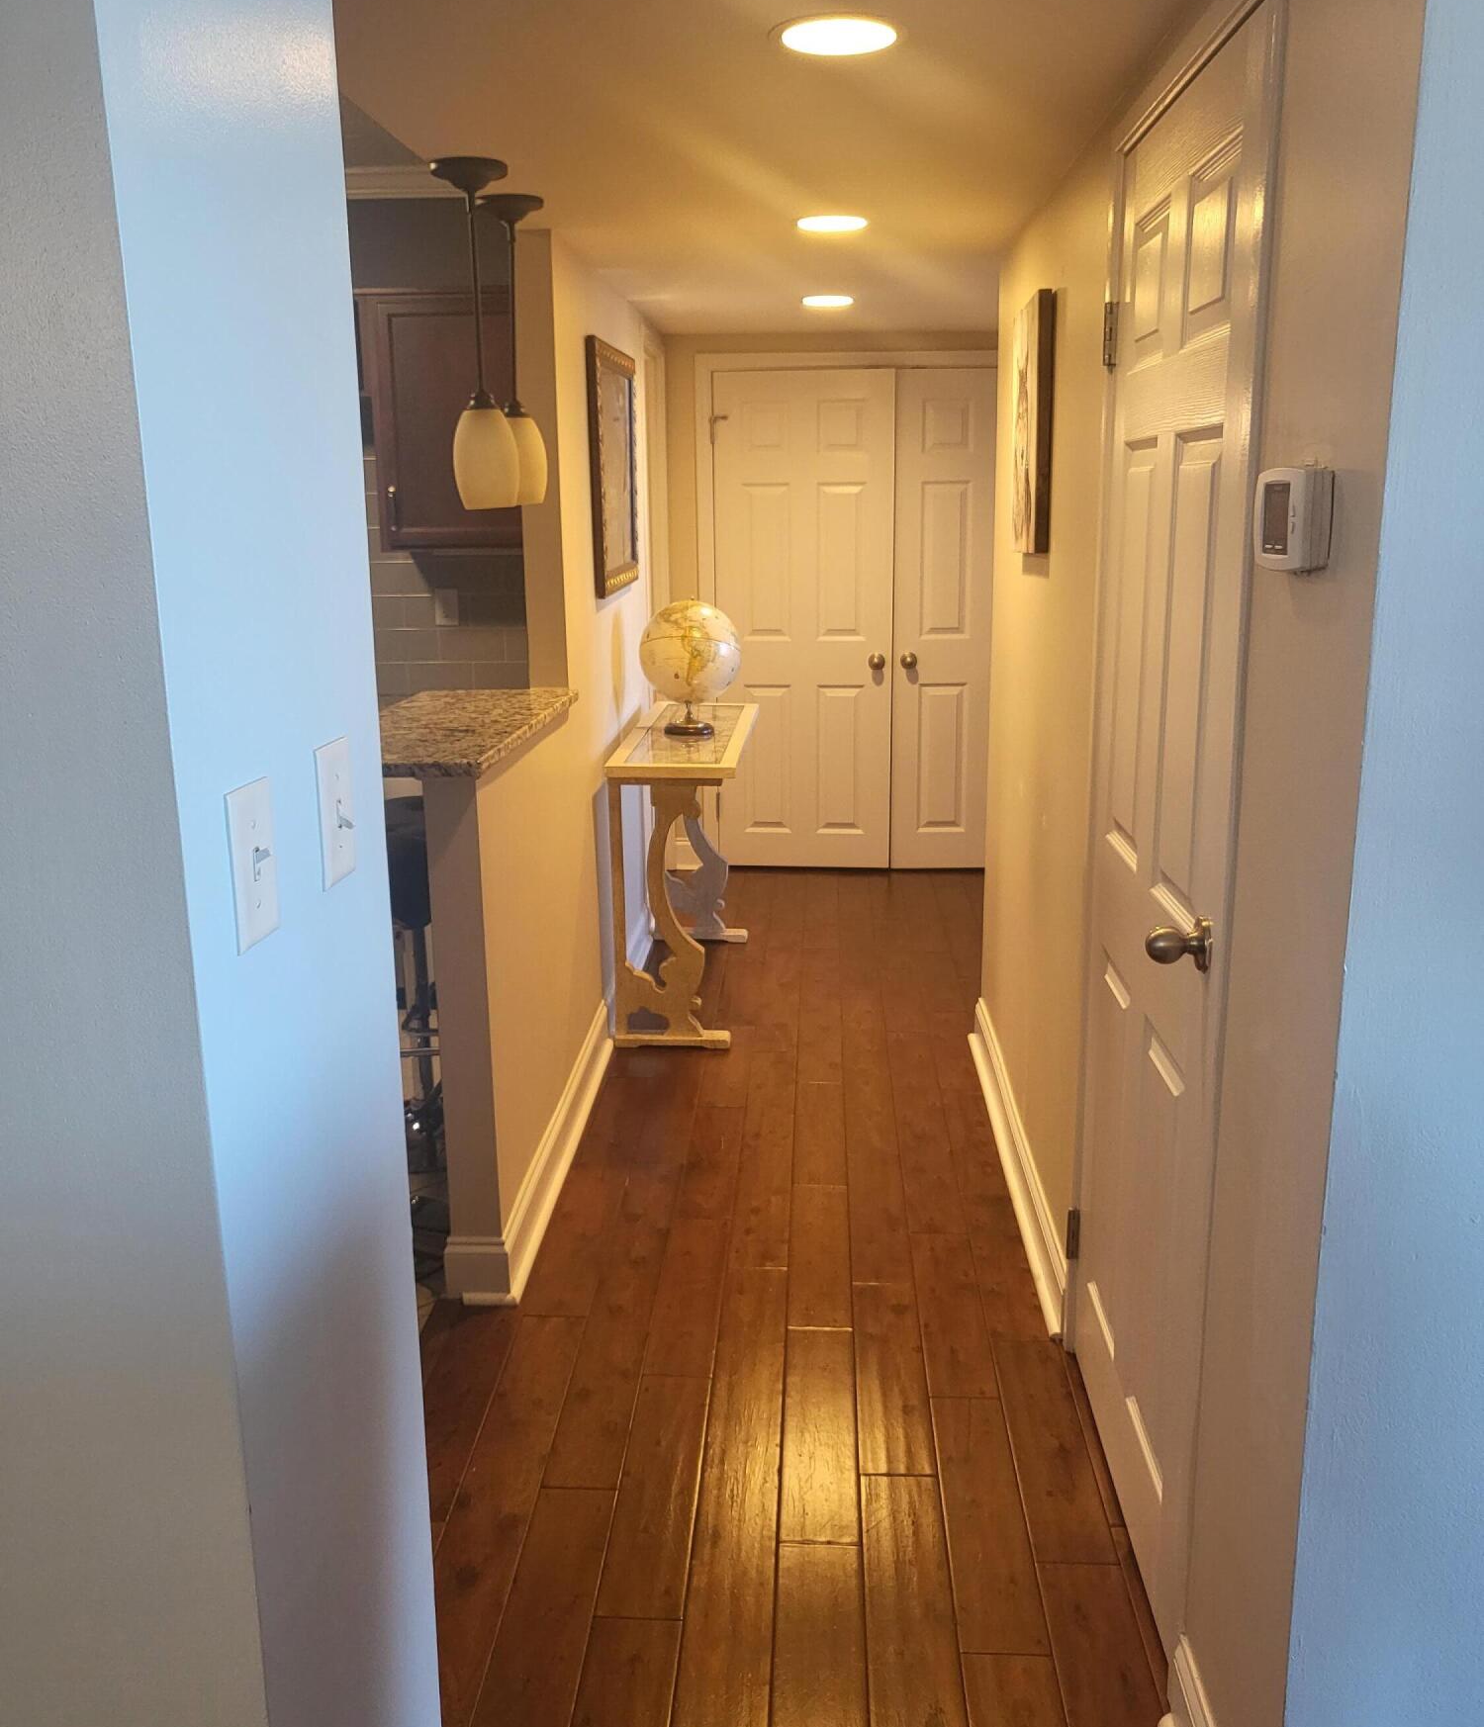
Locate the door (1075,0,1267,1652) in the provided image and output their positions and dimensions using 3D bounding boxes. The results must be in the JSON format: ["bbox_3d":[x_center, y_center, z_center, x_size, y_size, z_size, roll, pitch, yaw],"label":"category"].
[{"bbox_3d":[0.598,0.000,2.113,0.045,2.030,0.765,0,14,3],"label":"door"}]

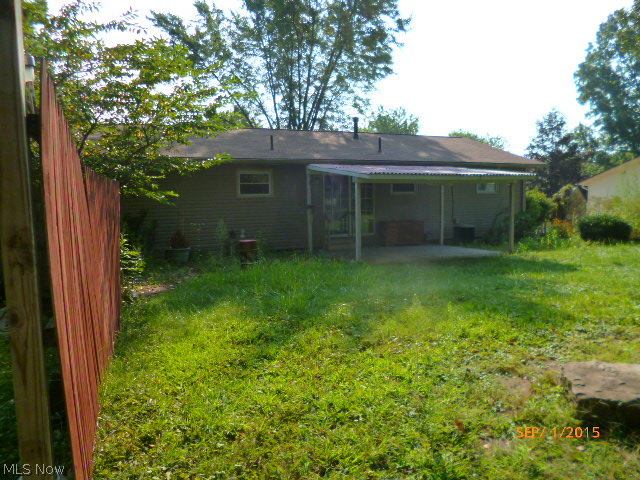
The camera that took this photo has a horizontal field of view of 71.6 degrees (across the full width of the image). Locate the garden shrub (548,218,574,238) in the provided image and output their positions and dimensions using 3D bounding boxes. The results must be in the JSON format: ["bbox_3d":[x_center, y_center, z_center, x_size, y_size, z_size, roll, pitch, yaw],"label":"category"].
[{"bbox_3d":[8.981,-0.418,16.500,0.970,0.840,0.850,2,6,29],"label":"garden shrub"}]

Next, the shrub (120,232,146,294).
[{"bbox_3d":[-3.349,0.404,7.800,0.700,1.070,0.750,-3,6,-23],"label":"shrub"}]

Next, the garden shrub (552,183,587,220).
[{"bbox_3d":[11.201,-1.555,20.000,1.650,1.890,1.600,2,6,29],"label":"garden shrub"}]

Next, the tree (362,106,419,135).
[{"bbox_3d":[5.095,-5.708,33.000,5.200,8.440,5.200,0,5,9],"label":"tree"}]

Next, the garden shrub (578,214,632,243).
[{"bbox_3d":[10.295,-0.406,16.000,1.950,1.030,1.700,2,6,33],"label":"garden shrub"}]

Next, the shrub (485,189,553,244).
[{"bbox_3d":[7.292,-0.854,16.300,2.450,2.080,2.100,1,6,24],"label":"shrub"}]

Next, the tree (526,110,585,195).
[{"bbox_3d":[14.331,-4.473,27.000,3.700,6.820,3.600,2,6,28],"label":"tree"}]

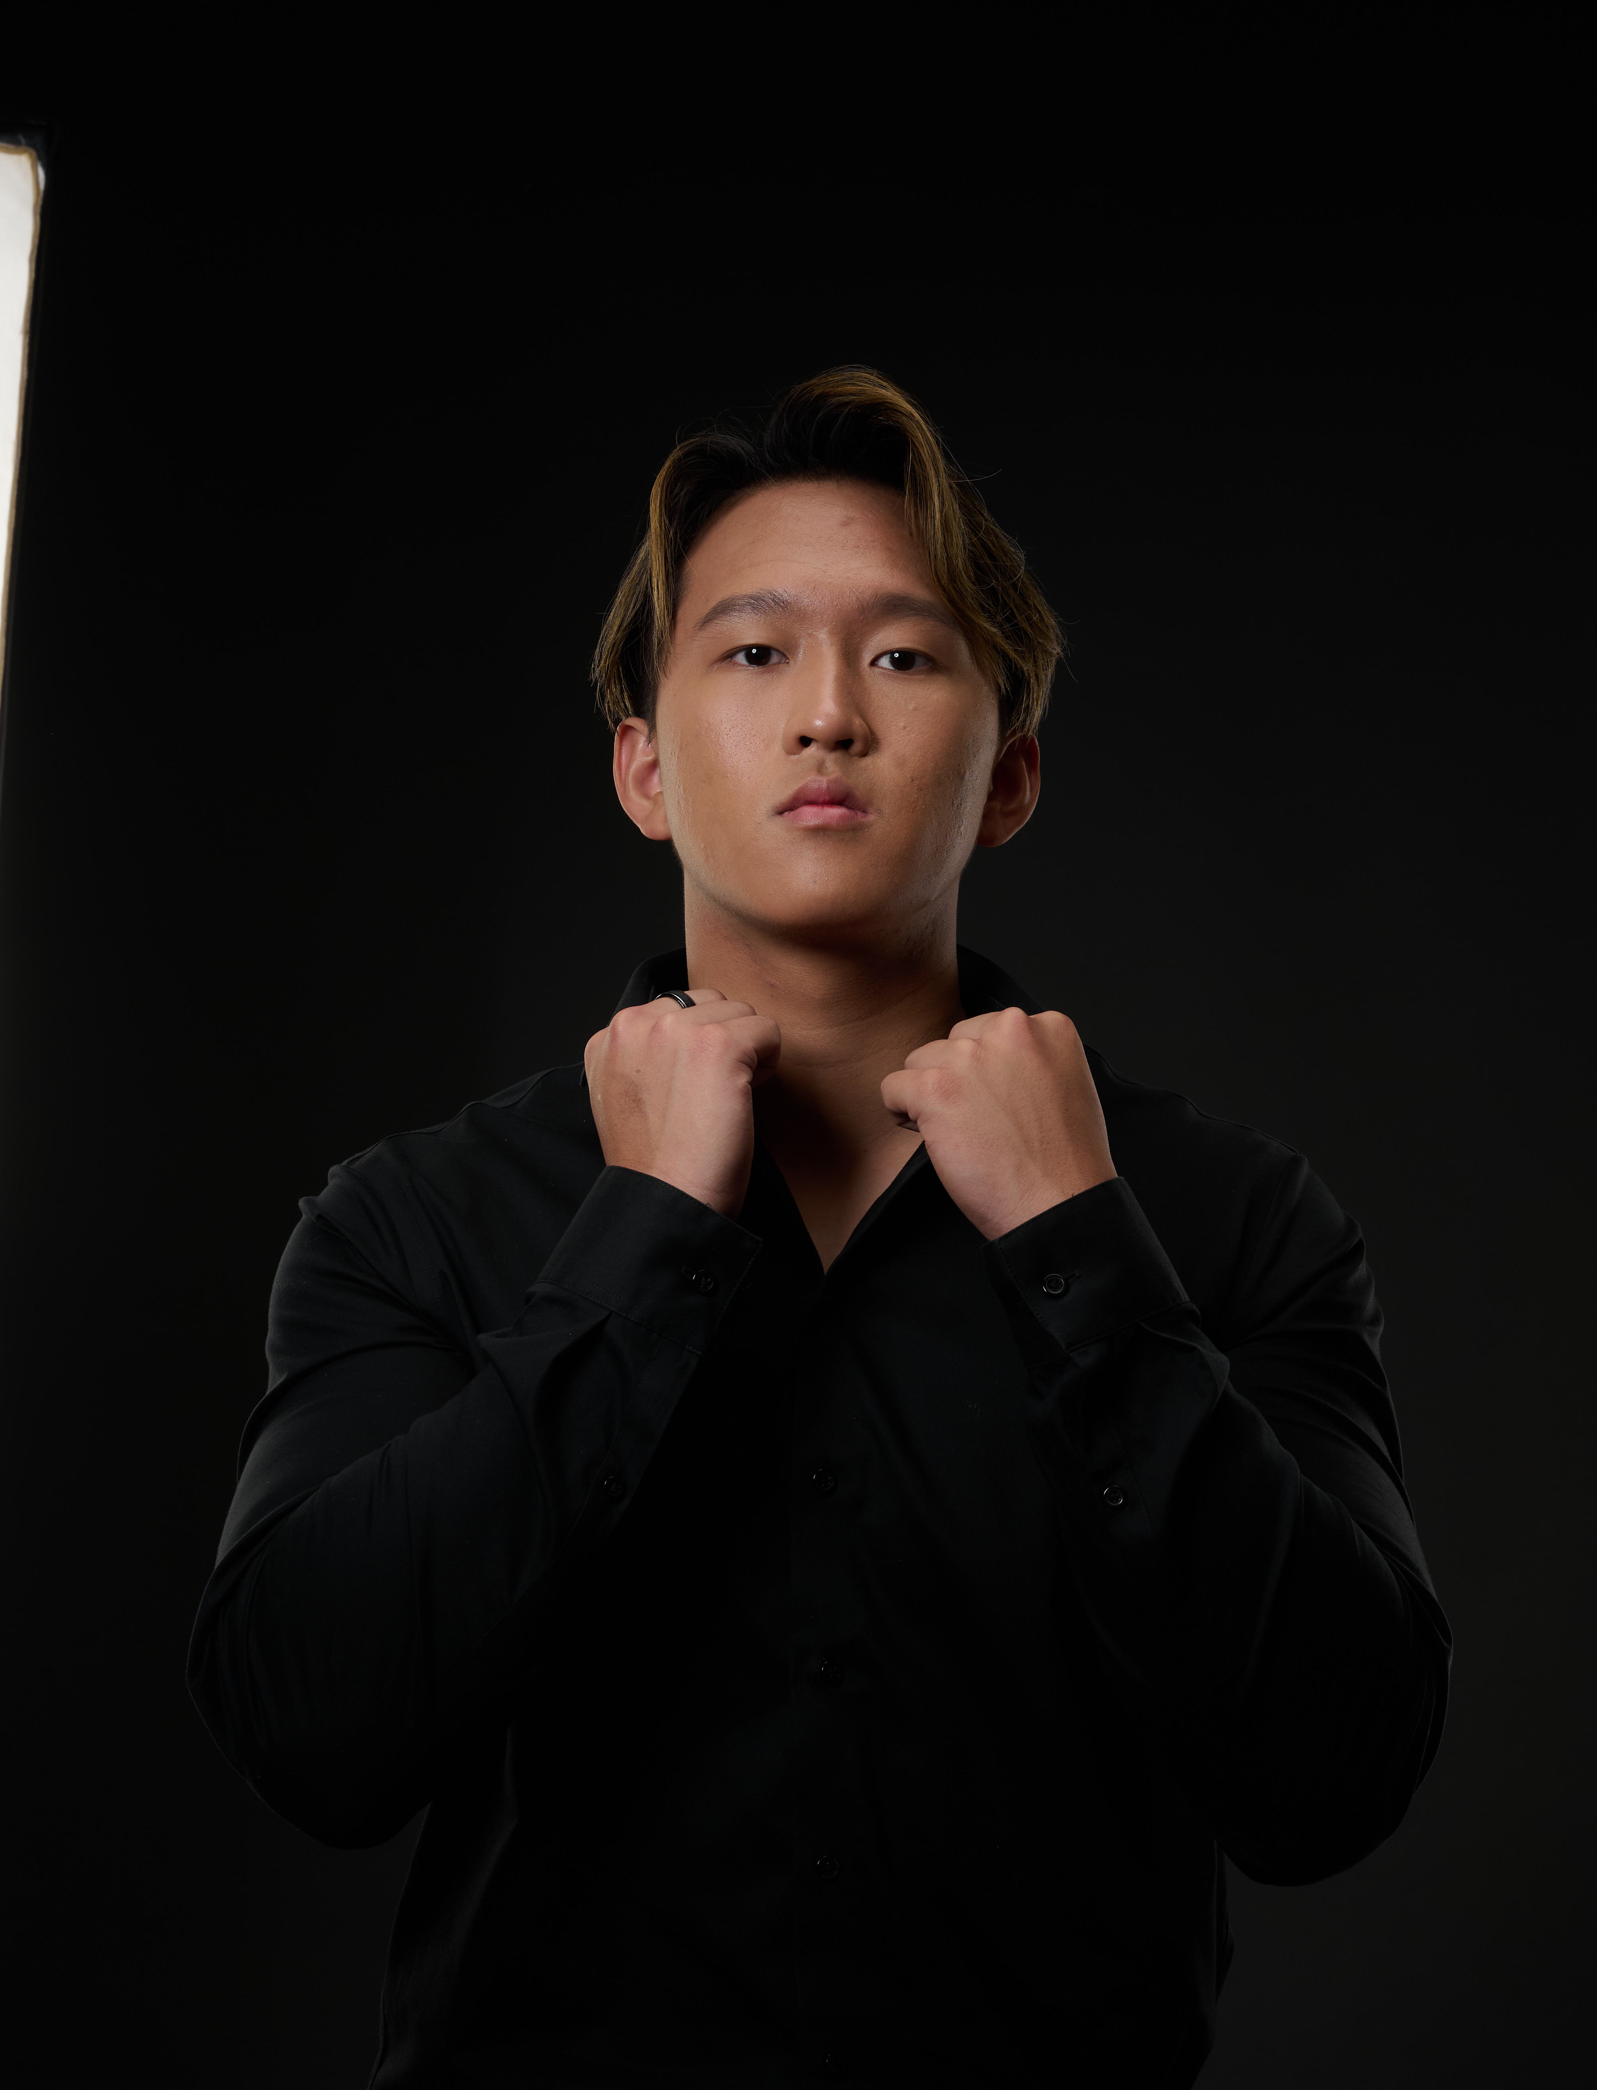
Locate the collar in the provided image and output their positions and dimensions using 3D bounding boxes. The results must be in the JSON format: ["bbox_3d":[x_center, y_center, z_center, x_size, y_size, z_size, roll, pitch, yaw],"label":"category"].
[{"bbox_3d":[0.013,-0.008,2.080,0.205,0.088,0.165,0,0,0],"label":"collar"}]

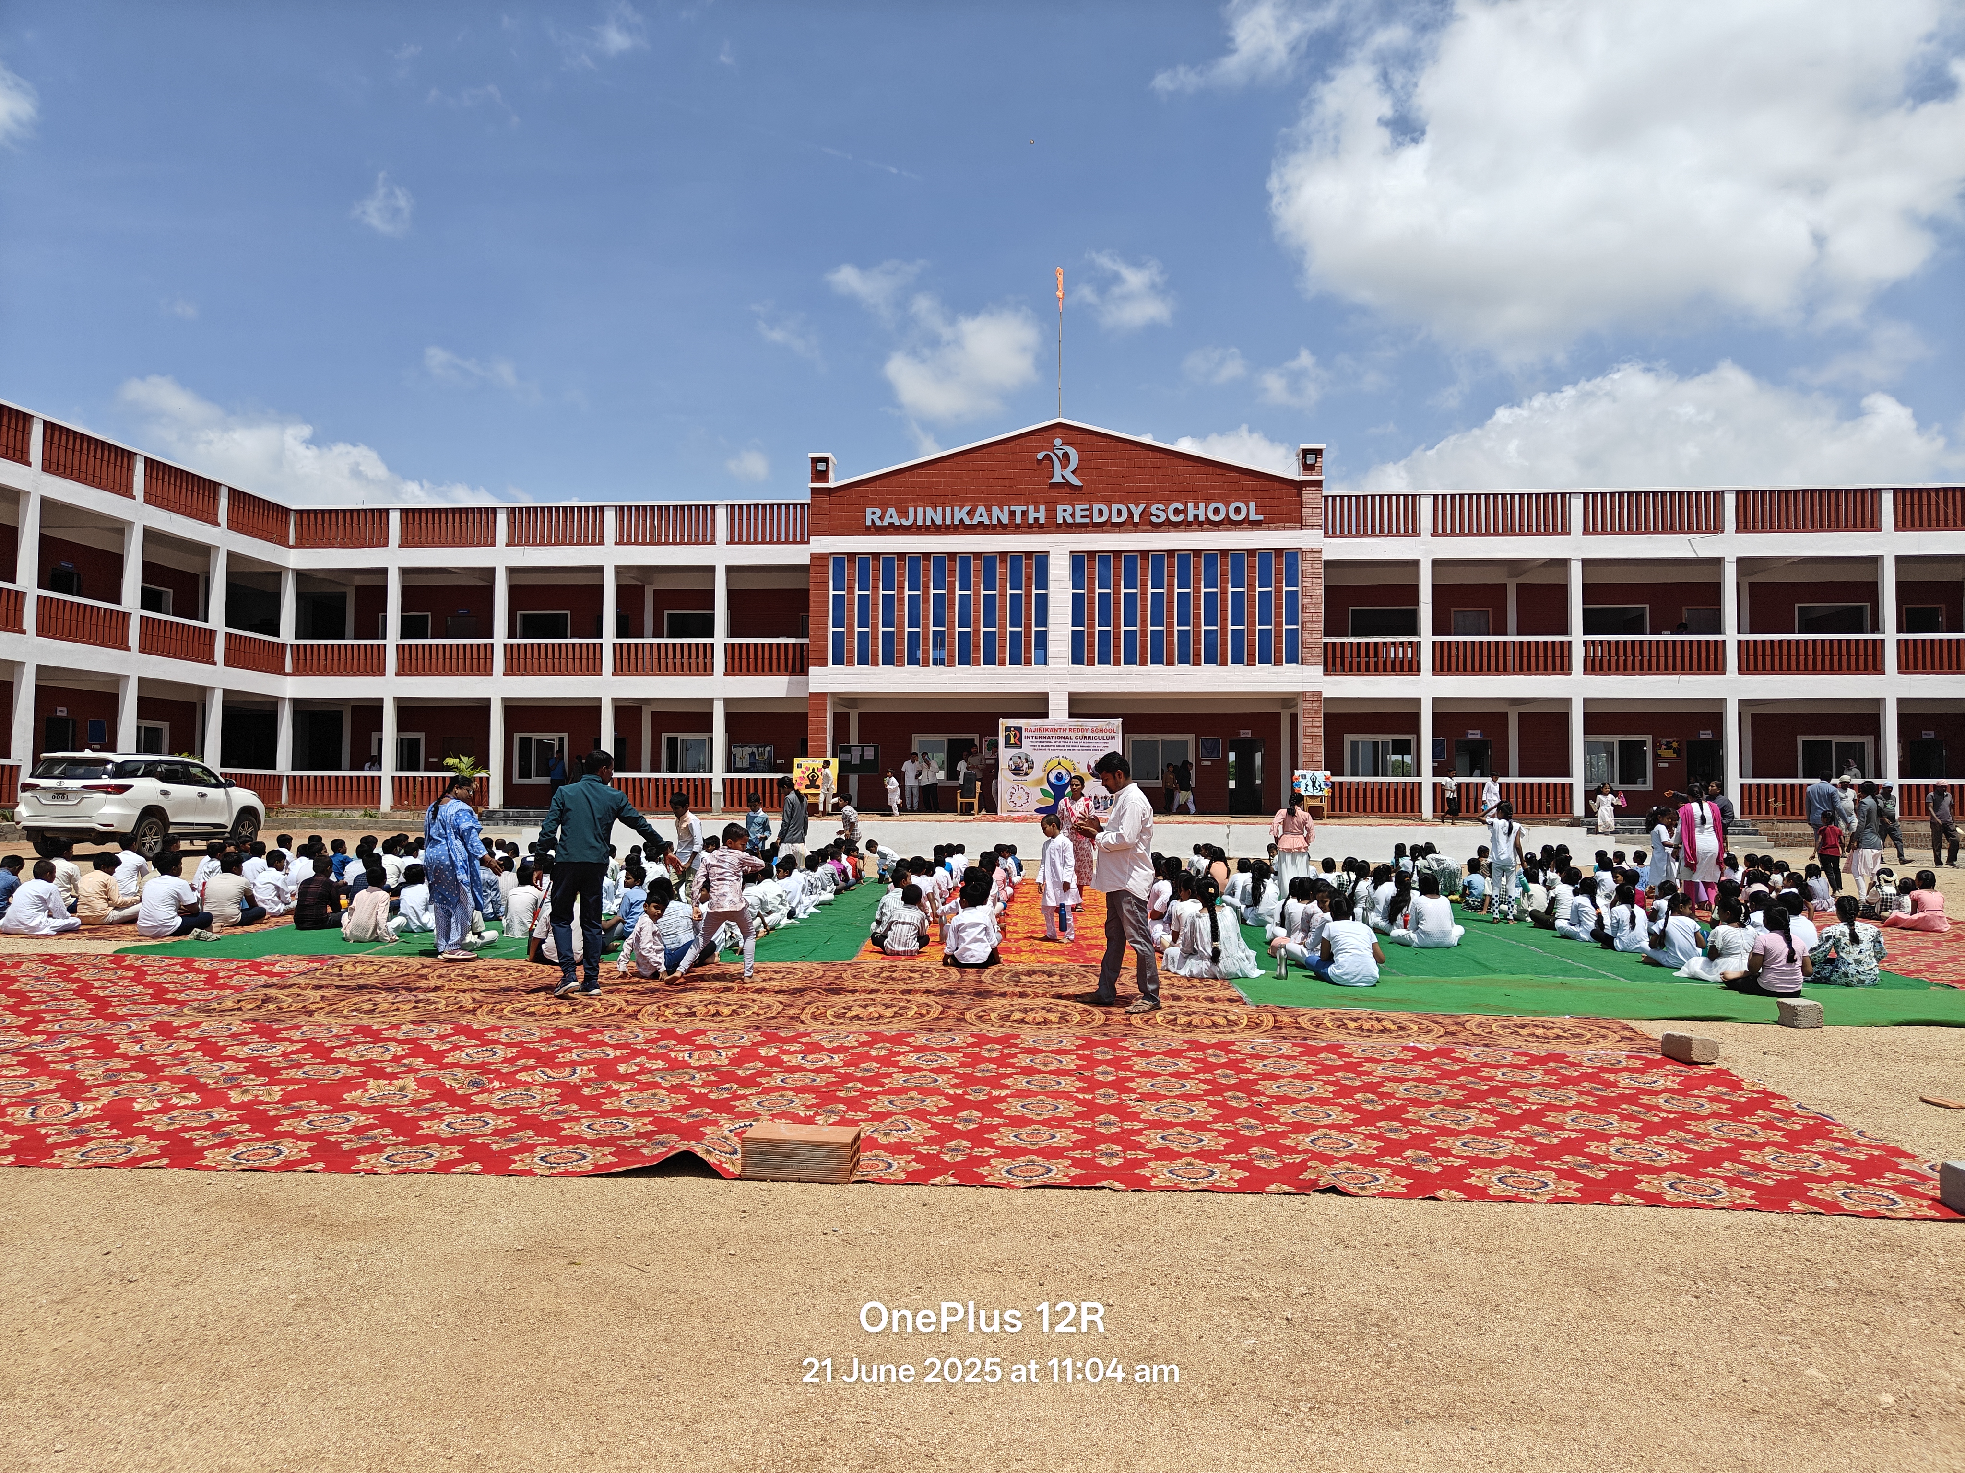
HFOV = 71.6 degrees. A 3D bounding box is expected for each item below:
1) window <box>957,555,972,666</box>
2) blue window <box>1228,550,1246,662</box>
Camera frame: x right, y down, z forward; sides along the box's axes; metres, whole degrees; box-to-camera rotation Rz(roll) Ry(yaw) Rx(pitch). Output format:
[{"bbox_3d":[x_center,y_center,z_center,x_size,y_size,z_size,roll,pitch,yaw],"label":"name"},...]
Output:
[{"bbox_3d":[-0.431,-3.167,34.495,0.421,2.847,0.100,0,-2,5],"label":"window"},{"bbox_3d":[6.341,-3.170,33.906,0.407,2.837,0.100,0,-2,5],"label":"blue window"}]

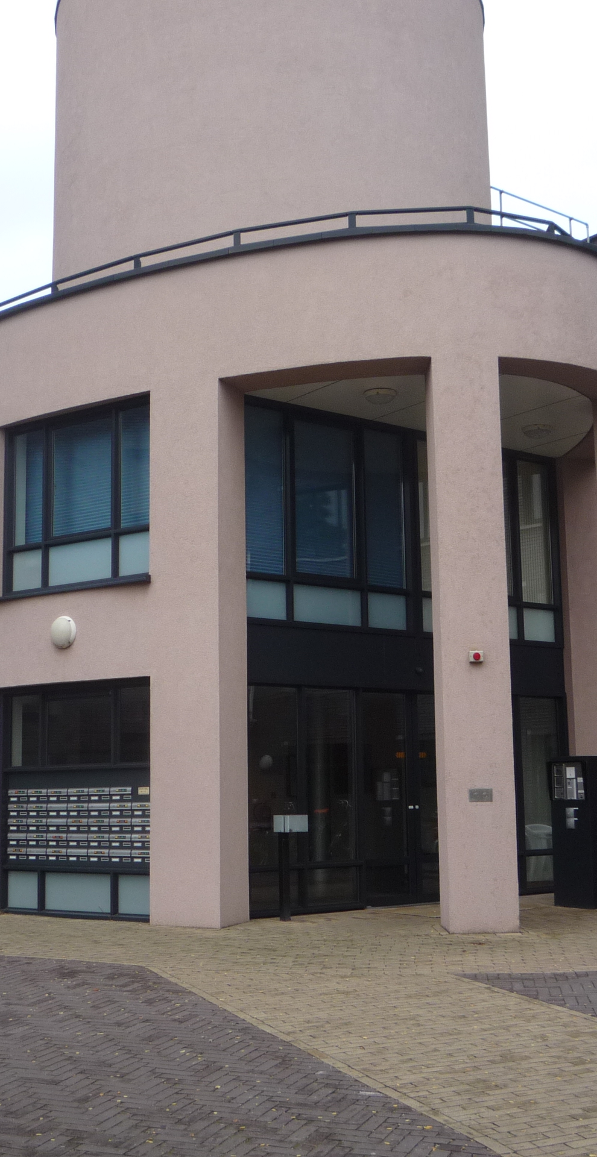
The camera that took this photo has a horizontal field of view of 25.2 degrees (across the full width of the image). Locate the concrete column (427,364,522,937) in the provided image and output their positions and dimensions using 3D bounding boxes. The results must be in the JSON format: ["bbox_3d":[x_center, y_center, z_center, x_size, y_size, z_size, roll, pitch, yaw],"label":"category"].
[{"bbox_3d":[1.685,0.598,13.132,0.660,5.550,0.640,-1,-9,-2],"label":"concrete column"}]

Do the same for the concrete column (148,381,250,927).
[{"bbox_3d":[-1.048,0.768,13.973,0.820,5.550,0.650,-5,-9,23],"label":"concrete column"}]

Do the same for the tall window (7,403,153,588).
[{"bbox_3d":[-2.407,-0.834,14.839,2.340,1.950,0.150,-7,-11,35],"label":"tall window"}]

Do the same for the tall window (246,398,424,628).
[{"bbox_3d":[0.440,-0.647,15.586,2.570,2.550,0.120,5,-10,-35],"label":"tall window"}]

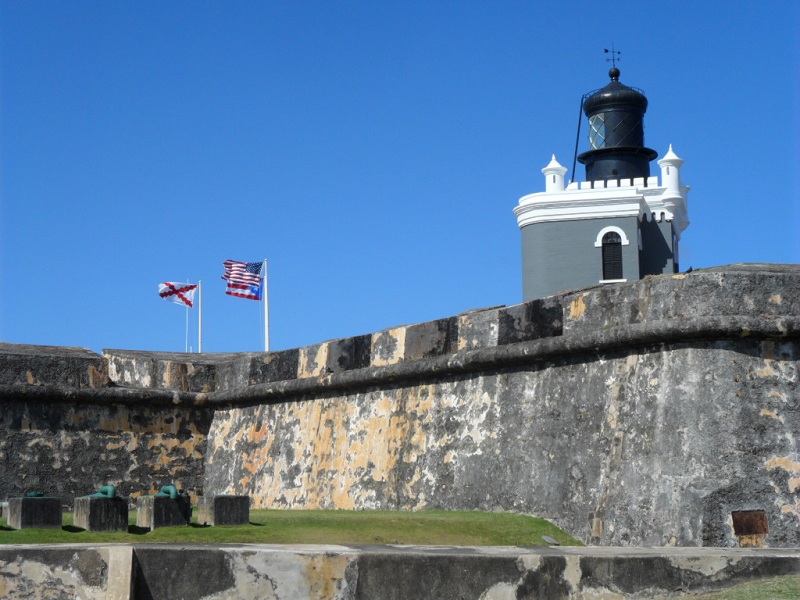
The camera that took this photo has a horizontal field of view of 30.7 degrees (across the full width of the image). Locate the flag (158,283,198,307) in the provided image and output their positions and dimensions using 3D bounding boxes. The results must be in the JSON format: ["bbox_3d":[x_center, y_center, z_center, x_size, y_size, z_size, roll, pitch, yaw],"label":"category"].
[{"bbox_3d":[-14.588,-0.362,95.890,2.550,1.570,0.400,0,-8,0],"label":"flag"}]

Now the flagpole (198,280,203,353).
[{"bbox_3d":[-13.168,2.613,95.493,0.150,7.800,0.150,0,-8,0],"label":"flagpole"}]

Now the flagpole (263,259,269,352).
[{"bbox_3d":[-8.189,1.455,88.586,0.200,8.000,0.200,0,-8,0],"label":"flagpole"}]

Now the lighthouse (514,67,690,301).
[{"bbox_3d":[12.087,-6.623,86.133,9.600,15.300,9.000,-2,-8,14],"label":"lighthouse"}]

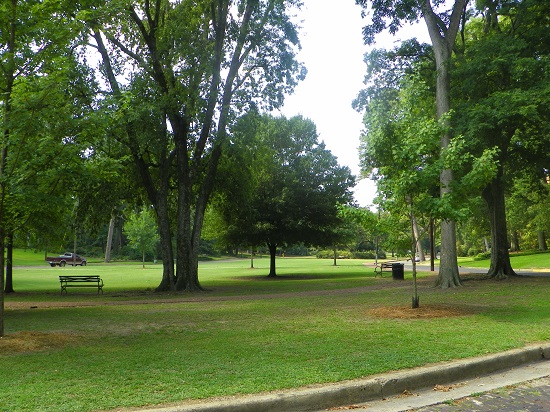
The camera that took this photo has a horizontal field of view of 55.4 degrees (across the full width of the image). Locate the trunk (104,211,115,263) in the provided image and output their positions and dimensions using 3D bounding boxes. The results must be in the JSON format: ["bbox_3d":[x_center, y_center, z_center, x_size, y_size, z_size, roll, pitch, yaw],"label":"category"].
[{"bbox_3d":[-27.157,5.253,86.360,1.400,8.200,1.100,0,-5,0],"label":"trunk"}]

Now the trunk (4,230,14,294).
[{"bbox_3d":[-12.425,2.658,24.623,0.420,2.800,0.420,0,-5,0],"label":"trunk"}]

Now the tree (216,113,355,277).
[{"bbox_3d":[0.731,-0.598,36.987,9.400,11.100,9.200,0,-5,0],"label":"tree"}]

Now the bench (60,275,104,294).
[{"bbox_3d":[-8.773,3.595,23.838,1.850,0.860,0.650,0,-5,2],"label":"bench"}]

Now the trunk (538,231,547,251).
[{"bbox_3d":[27.592,3.570,54.092,0.850,2.100,0.850,0,-5,0],"label":"trunk"}]

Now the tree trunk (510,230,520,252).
[{"bbox_3d":[24.780,3.619,54.099,0.950,2.250,0.950,0,-5,0],"label":"tree trunk"}]

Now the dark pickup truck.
[{"bbox_3d":[-27.013,6.954,68.081,1.950,1.850,5.500,-2,-6,26],"label":"dark pickup truck"}]

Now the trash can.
[{"bbox_3d":[6.975,3.713,29.642,0.660,0.960,0.660,0,-5,0],"label":"trash can"}]

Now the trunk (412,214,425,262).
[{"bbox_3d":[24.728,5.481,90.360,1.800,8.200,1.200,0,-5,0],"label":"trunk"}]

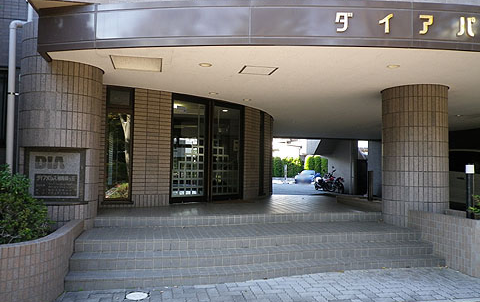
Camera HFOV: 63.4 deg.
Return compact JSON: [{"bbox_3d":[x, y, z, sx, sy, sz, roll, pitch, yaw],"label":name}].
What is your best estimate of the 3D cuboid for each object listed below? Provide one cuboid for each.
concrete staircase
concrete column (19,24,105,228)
[{"bbox_3d":[0.276,1.262,5.330,4.743,0.537,1.714,1,-2,-15],"label":"concrete staircase"},{"bbox_3d":[-2.579,-0.300,5.620,1.071,2.856,1.071,1,-2,-15],"label":"concrete column"}]

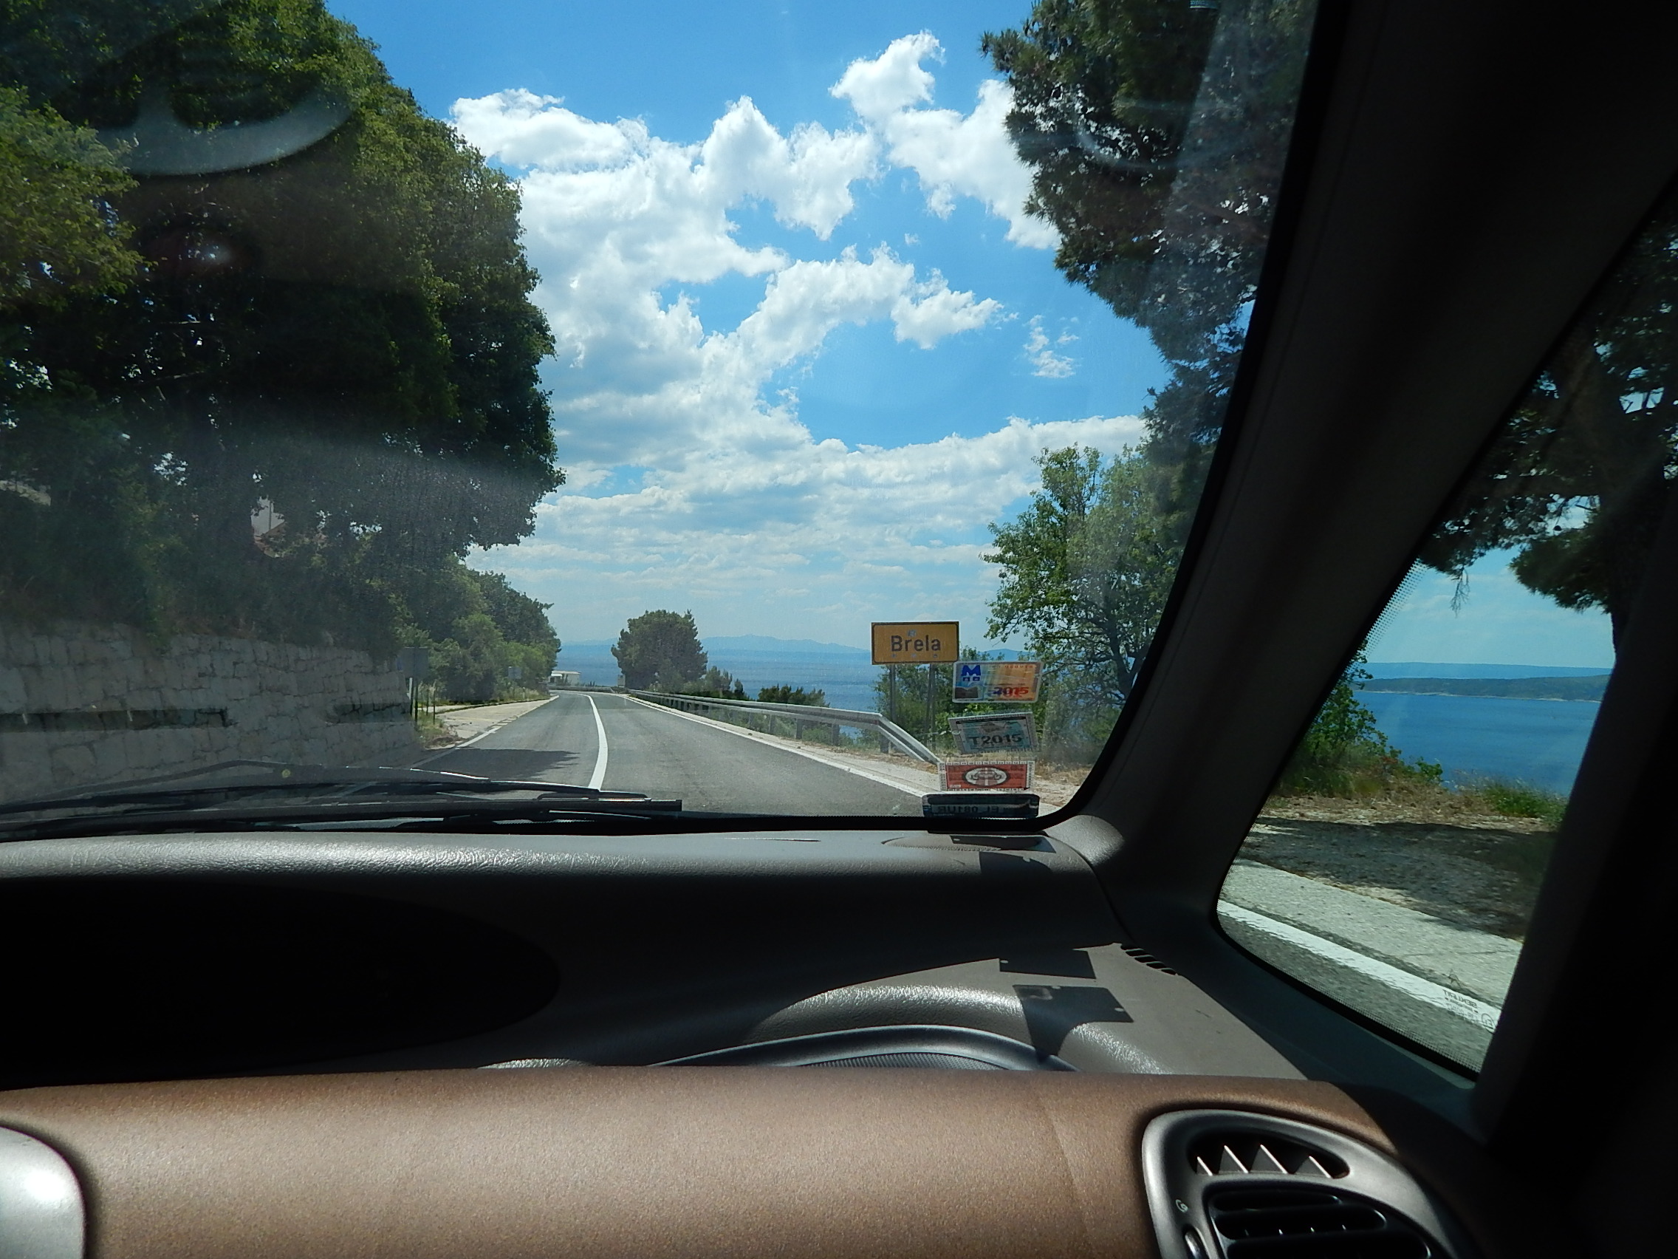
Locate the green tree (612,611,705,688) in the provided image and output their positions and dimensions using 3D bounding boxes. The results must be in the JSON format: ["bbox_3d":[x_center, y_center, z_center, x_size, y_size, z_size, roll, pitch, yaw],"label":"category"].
[{"bbox_3d":[-16.108,2.058,100.000,8.300,7.500,7.800,1,-1,-9],"label":"green tree"}]

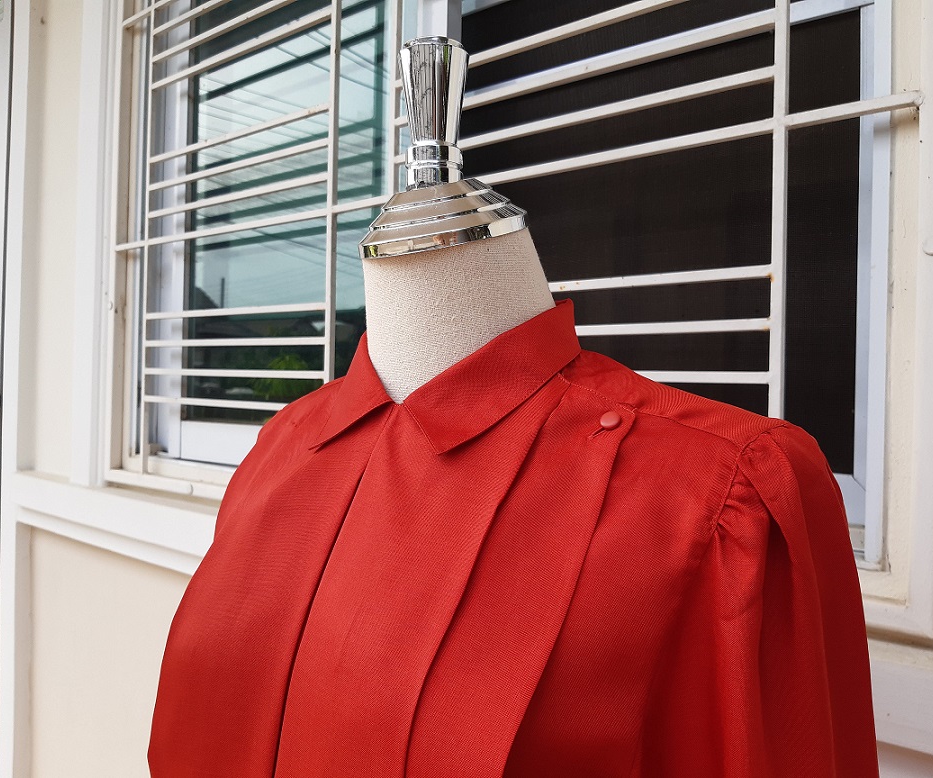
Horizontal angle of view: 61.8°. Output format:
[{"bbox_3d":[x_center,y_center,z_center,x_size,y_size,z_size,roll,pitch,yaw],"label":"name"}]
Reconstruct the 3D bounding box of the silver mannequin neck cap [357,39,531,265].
[{"bbox_3d":[-0.015,-0.150,0.497,0.107,0.145,0.107,1,0,0],"label":"silver mannequin neck cap"}]

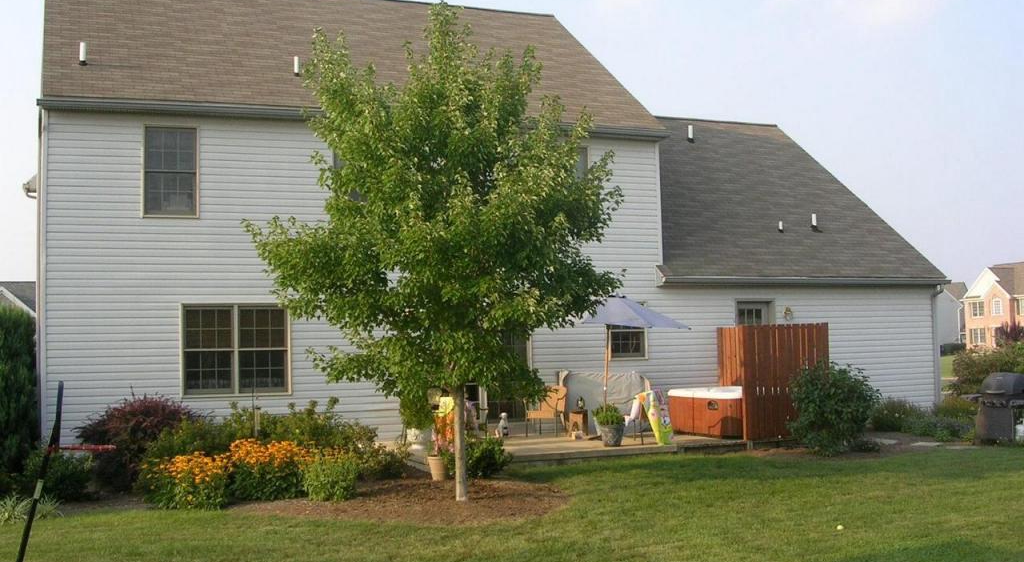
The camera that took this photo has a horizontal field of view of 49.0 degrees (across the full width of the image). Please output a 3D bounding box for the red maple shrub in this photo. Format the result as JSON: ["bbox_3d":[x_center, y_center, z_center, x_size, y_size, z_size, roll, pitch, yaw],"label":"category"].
[{"bbox_3d":[-4.897,2.096,14.736,1.600,1.185,1.450,0,-4,-21],"label":"red maple shrub"}]

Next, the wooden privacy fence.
[{"bbox_3d":[3.772,1.709,19.547,1.681,1.811,3.444,0,-4,-21],"label":"wooden privacy fence"}]

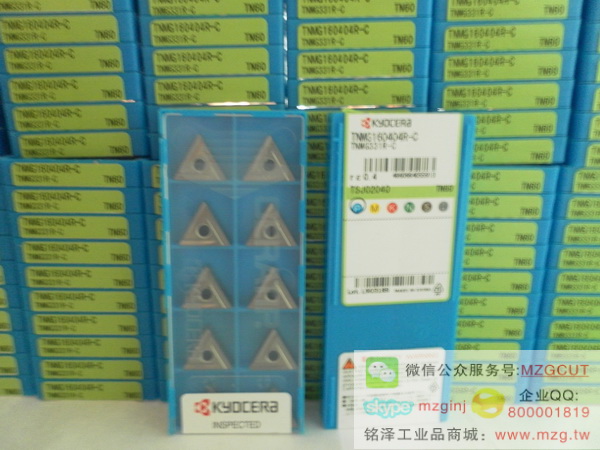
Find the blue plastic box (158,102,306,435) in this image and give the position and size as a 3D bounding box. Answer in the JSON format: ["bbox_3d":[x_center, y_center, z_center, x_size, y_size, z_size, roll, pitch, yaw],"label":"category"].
[{"bbox_3d":[-0.020,0.017,0.156,0.044,0.103,0.009,0,8,-1],"label":"blue plastic box"}]

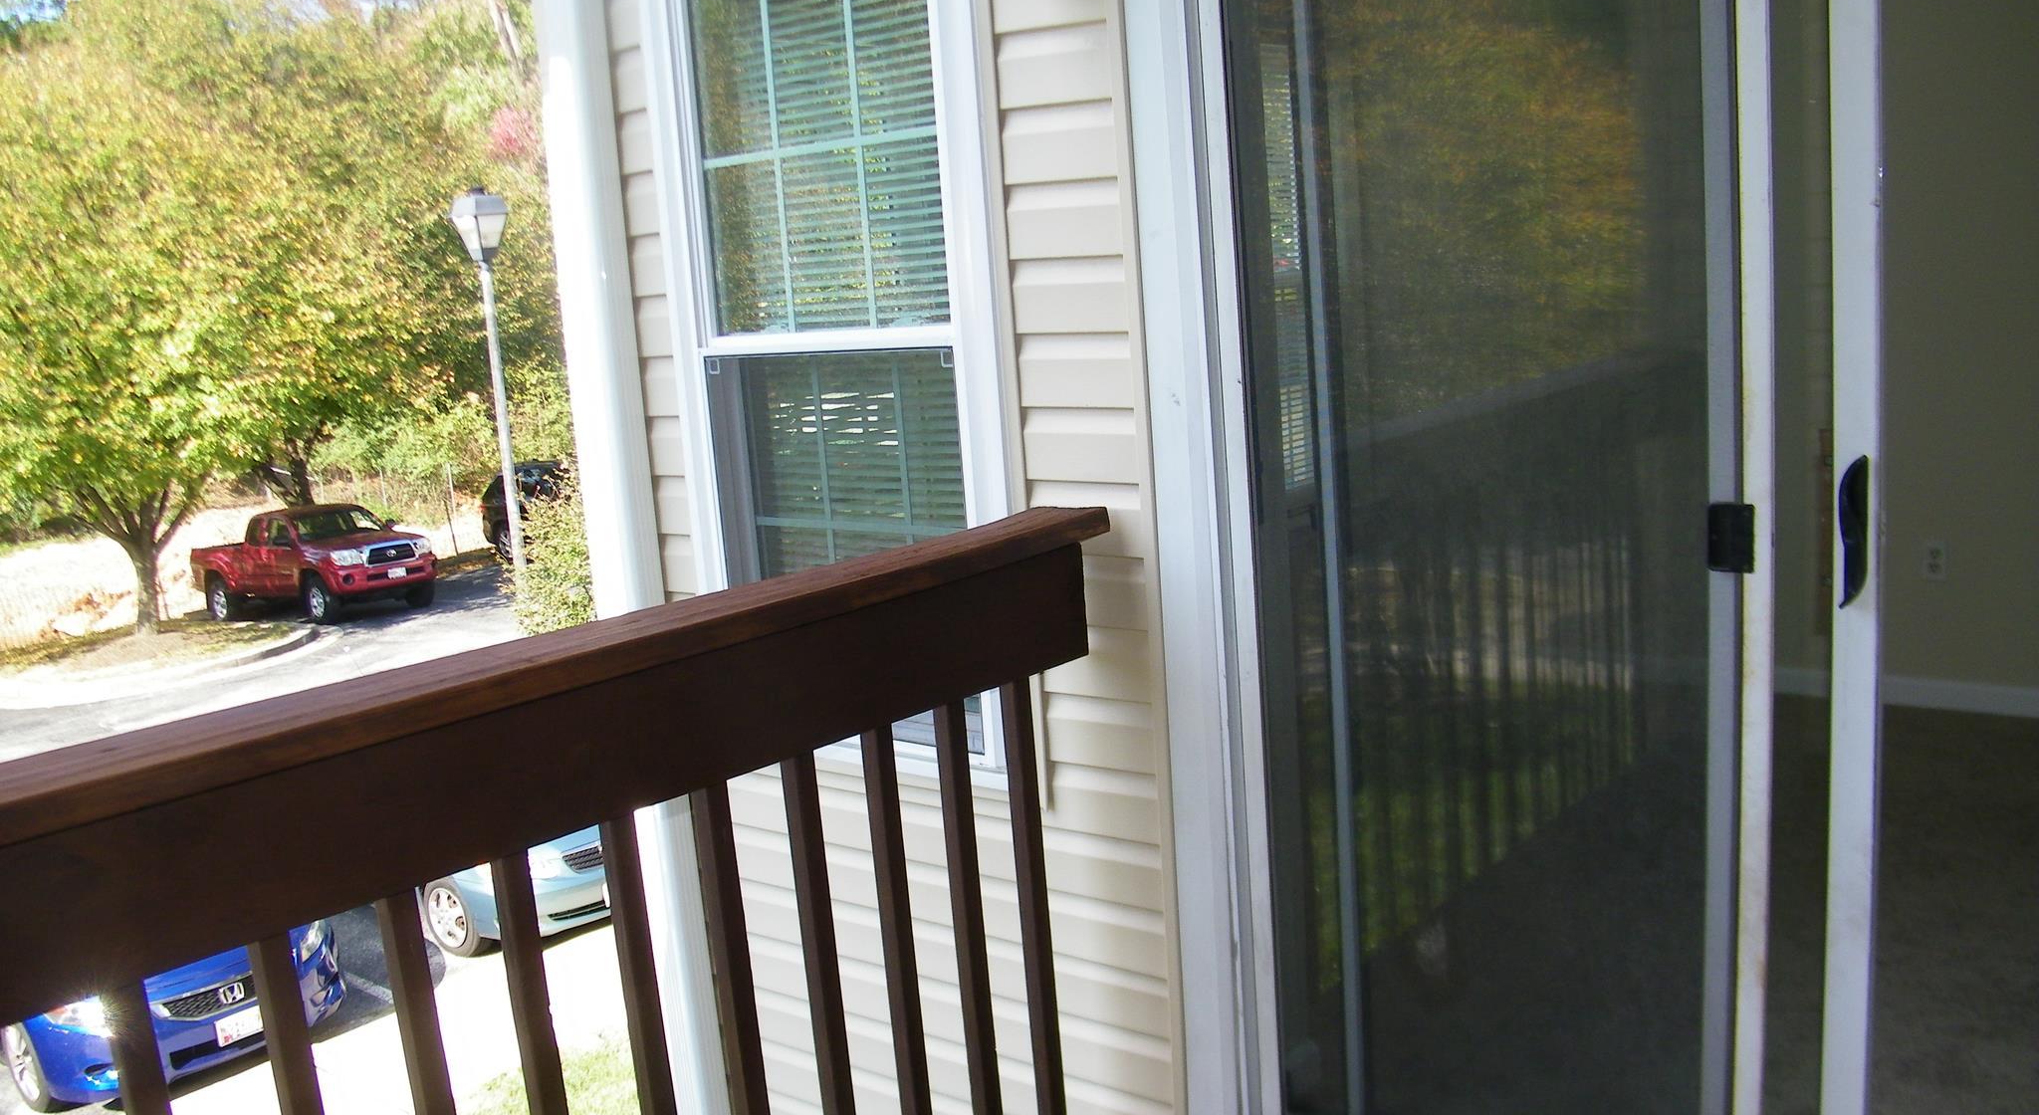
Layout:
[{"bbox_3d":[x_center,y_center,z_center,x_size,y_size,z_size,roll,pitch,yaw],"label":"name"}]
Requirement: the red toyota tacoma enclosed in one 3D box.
[{"bbox_3d":[-11.480,0.060,26.700,5.250,1.780,1.900,-1,9,40],"label":"red toyota tacoma"}]

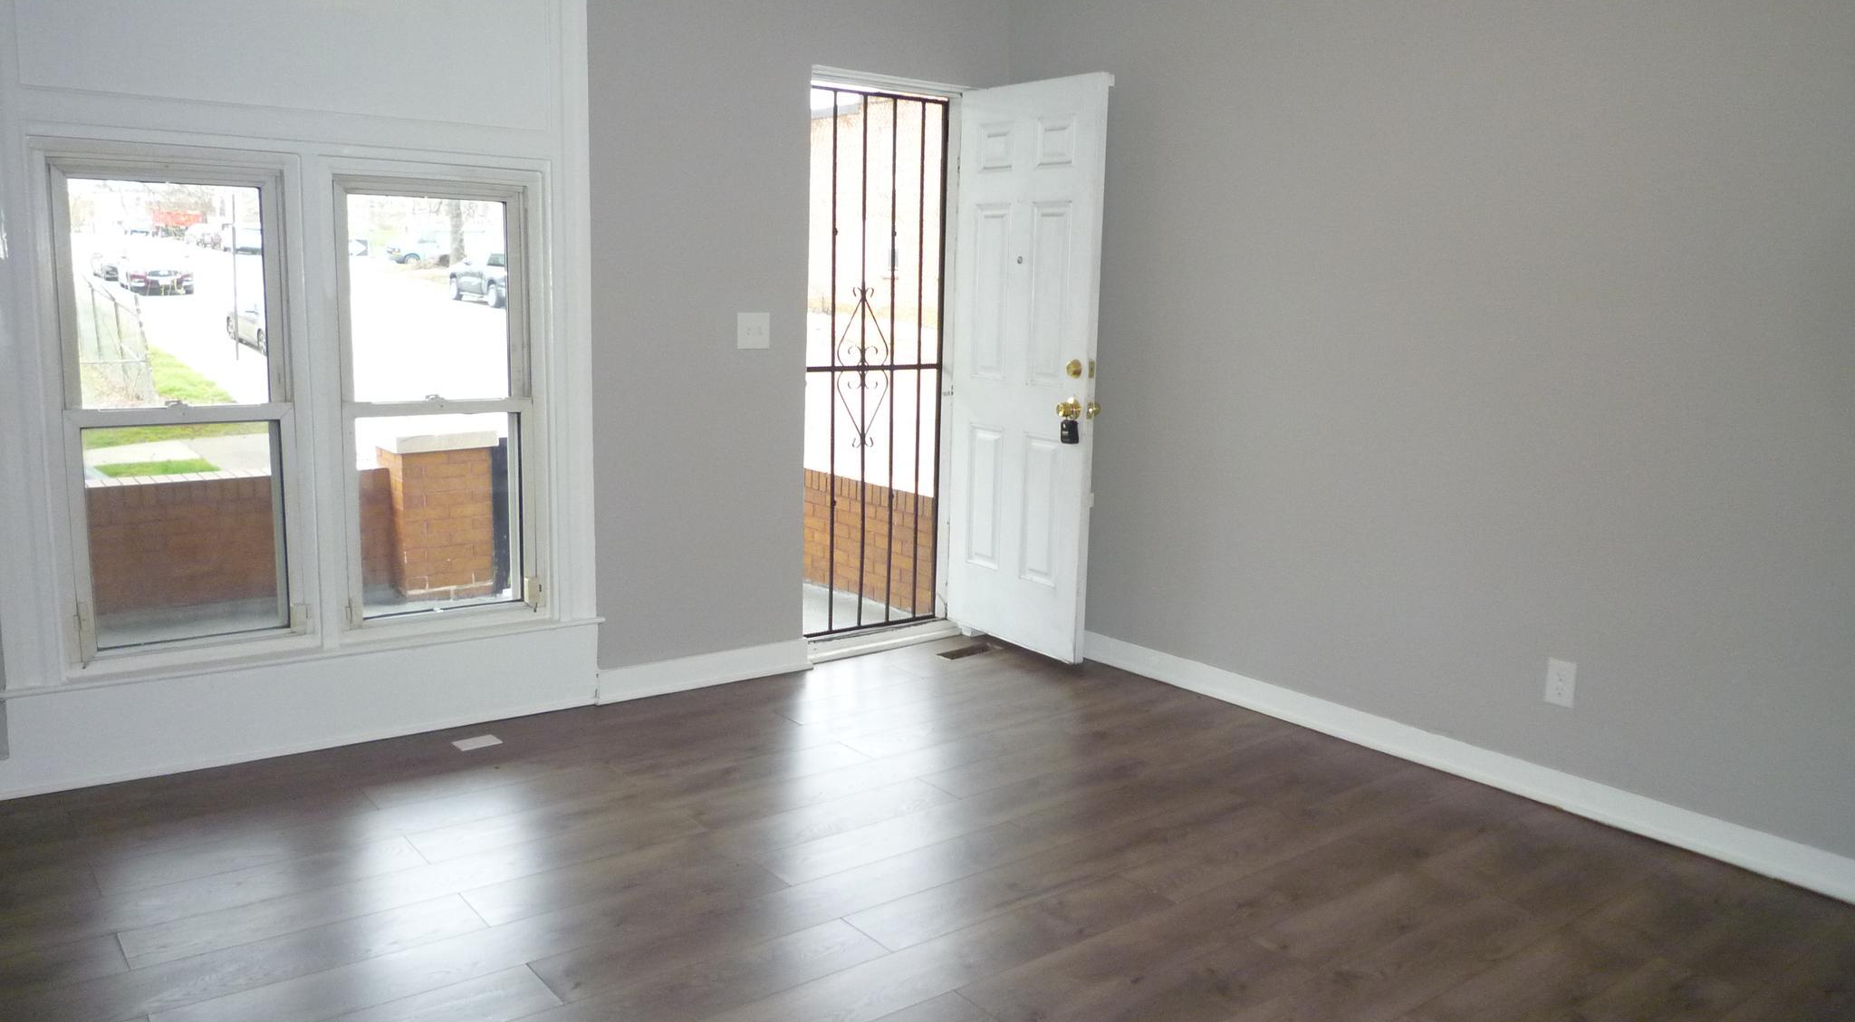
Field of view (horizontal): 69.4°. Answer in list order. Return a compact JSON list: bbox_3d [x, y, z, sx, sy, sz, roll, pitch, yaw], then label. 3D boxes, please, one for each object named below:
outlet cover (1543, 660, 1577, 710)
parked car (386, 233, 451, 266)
[{"bbox_3d":[1.756,0.480,3.718,0.008,0.122,0.077,-5,11,-37],"label":"outlet cover"},{"bbox_3d":[-22.548,-12.204,62.500,4.900,1.820,1.930,-6,12,-40],"label":"parked car"}]

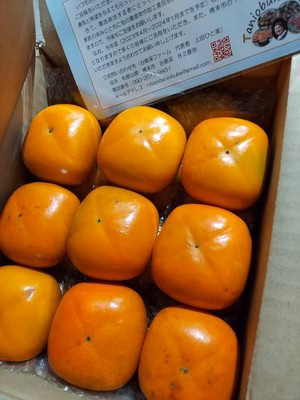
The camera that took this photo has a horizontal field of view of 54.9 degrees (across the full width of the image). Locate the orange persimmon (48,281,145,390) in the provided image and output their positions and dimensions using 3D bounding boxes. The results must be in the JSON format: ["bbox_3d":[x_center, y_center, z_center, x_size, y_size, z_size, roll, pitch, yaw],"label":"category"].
[{"bbox_3d":[-0.043,0.112,0.243,0.079,0.055,0.079,9,77,14],"label":"orange persimmon"}]

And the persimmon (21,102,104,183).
[{"bbox_3d":[-0.089,-0.057,0.299,0.079,0.056,0.079,9,77,14],"label":"persimmon"}]

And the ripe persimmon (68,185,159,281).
[{"bbox_3d":[-0.033,0.029,0.263,0.081,0.057,0.081,9,77,14],"label":"ripe persimmon"}]

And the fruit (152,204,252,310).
[{"bbox_3d":[0.043,0.046,0.243,0.082,0.057,0.082,9,77,14],"label":"fruit"}]

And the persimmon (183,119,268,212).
[{"bbox_3d":[0.068,-0.032,0.261,0.078,0.055,0.078,9,77,14],"label":"persimmon"}]

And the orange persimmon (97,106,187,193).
[{"bbox_3d":[-0.007,-0.048,0.279,0.082,0.058,0.082,9,77,14],"label":"orange persimmon"}]

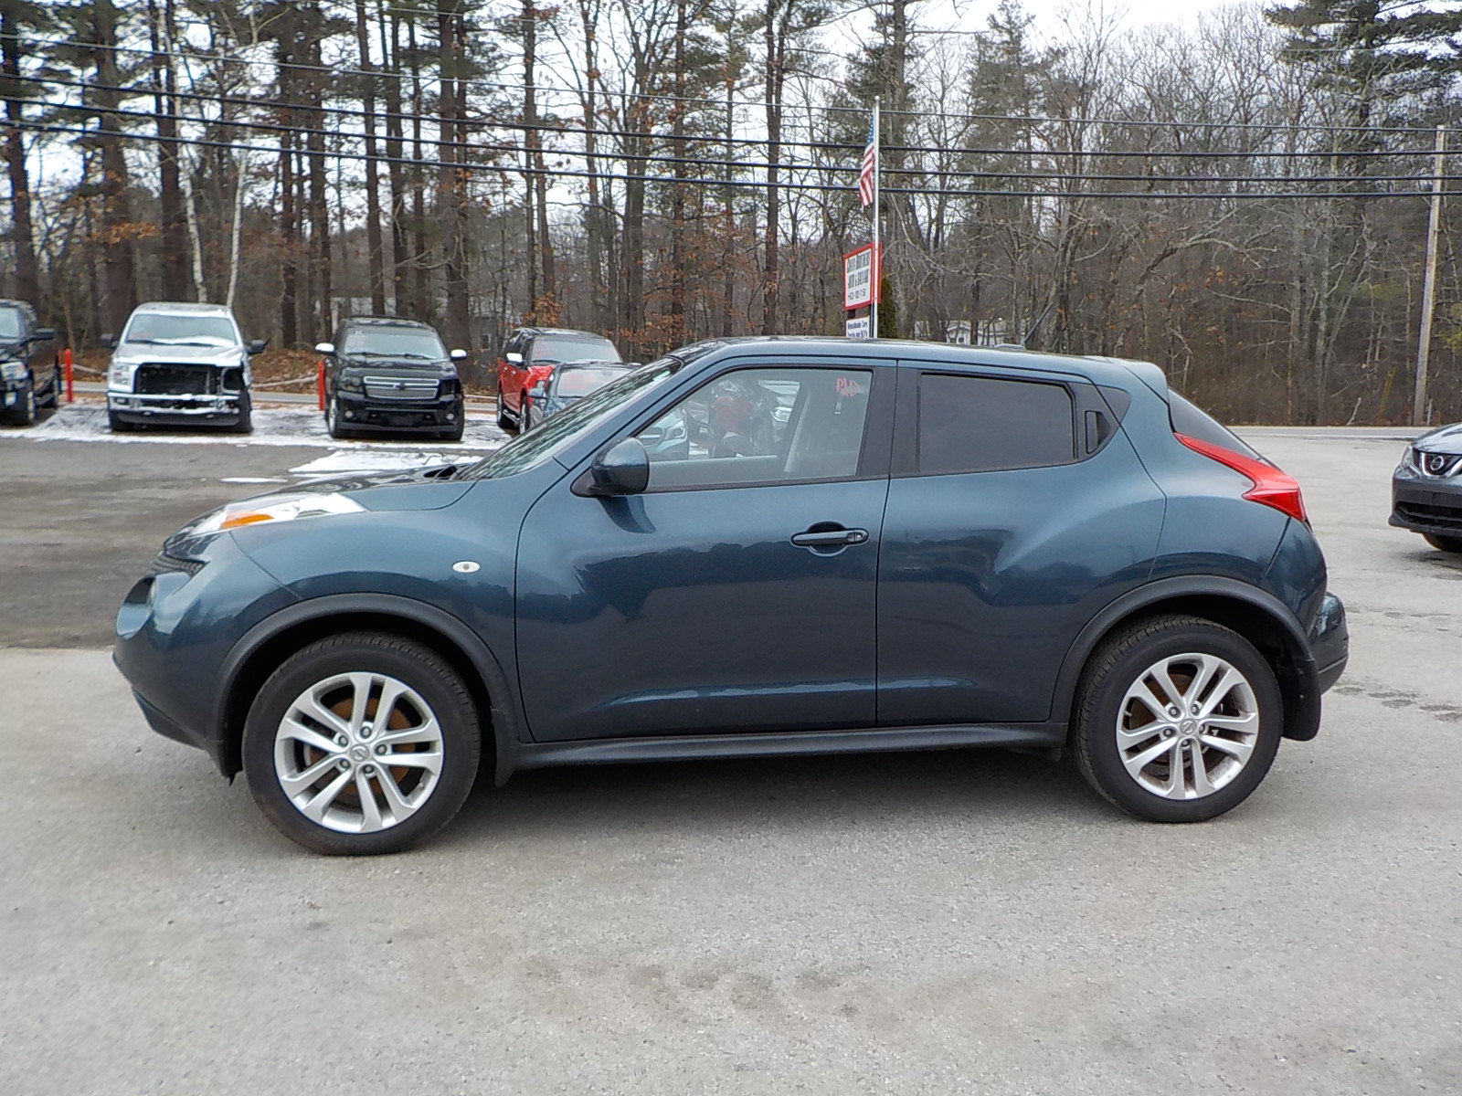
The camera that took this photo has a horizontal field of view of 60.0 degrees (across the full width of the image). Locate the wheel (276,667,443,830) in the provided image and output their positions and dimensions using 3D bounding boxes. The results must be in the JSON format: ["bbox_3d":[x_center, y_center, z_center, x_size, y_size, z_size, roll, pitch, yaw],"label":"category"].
[{"bbox_3d":[-1.079,0.584,3.737,0.470,0.470,0.190,-1,6,-8],"label":"wheel"}]

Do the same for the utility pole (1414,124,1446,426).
[{"bbox_3d":[19.350,-7.494,35.039,0.300,8.160,0.300,1,6,0],"label":"utility pole"}]

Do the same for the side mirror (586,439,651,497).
[{"bbox_3d":[-0.320,-0.231,3.612,0.175,0.165,0.240,-1,6,-8],"label":"side mirror"}]

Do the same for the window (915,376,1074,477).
[{"bbox_3d":[0.843,-0.393,4.010,0.535,0.335,0.080,-1,-8,-8],"label":"window"}]

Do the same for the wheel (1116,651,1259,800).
[{"bbox_3d":[1.428,0.556,4.071,0.470,0.470,0.190,-1,6,-8],"label":"wheel"}]

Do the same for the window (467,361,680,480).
[{"bbox_3d":[-0.597,-0.439,4.487,0.860,0.130,1.360,-33,9,-3],"label":"window"}]

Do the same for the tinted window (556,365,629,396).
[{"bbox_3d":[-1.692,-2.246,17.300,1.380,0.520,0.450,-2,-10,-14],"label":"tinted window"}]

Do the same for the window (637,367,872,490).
[{"bbox_3d":[0.042,-0.367,3.875,0.800,0.400,0.050,-1,-19,-8],"label":"window"}]

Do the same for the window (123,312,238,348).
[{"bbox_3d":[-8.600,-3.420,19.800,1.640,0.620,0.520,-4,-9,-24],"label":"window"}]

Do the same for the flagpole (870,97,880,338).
[{"bbox_3d":[2.750,-5.460,24.150,0.080,6.100,0.080,0,6,0],"label":"flagpole"}]

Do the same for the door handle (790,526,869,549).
[{"bbox_3d":[0.295,-0.035,3.780,0.235,0.060,0.055,-1,6,-8],"label":"door handle"}]

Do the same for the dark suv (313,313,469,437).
[{"bbox_3d":[-5.732,-2.922,21.369,2.040,1.930,5.150,-1,10,-19],"label":"dark suv"}]

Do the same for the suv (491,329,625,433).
[{"bbox_3d":[-3.030,-3.070,22.800,1.930,1.850,4.920,-2,8,-17],"label":"suv"}]

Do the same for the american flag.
[{"bbox_3d":[2.585,-7.293,23.900,0.360,1.700,0.250,0,6,0],"label":"american flag"}]

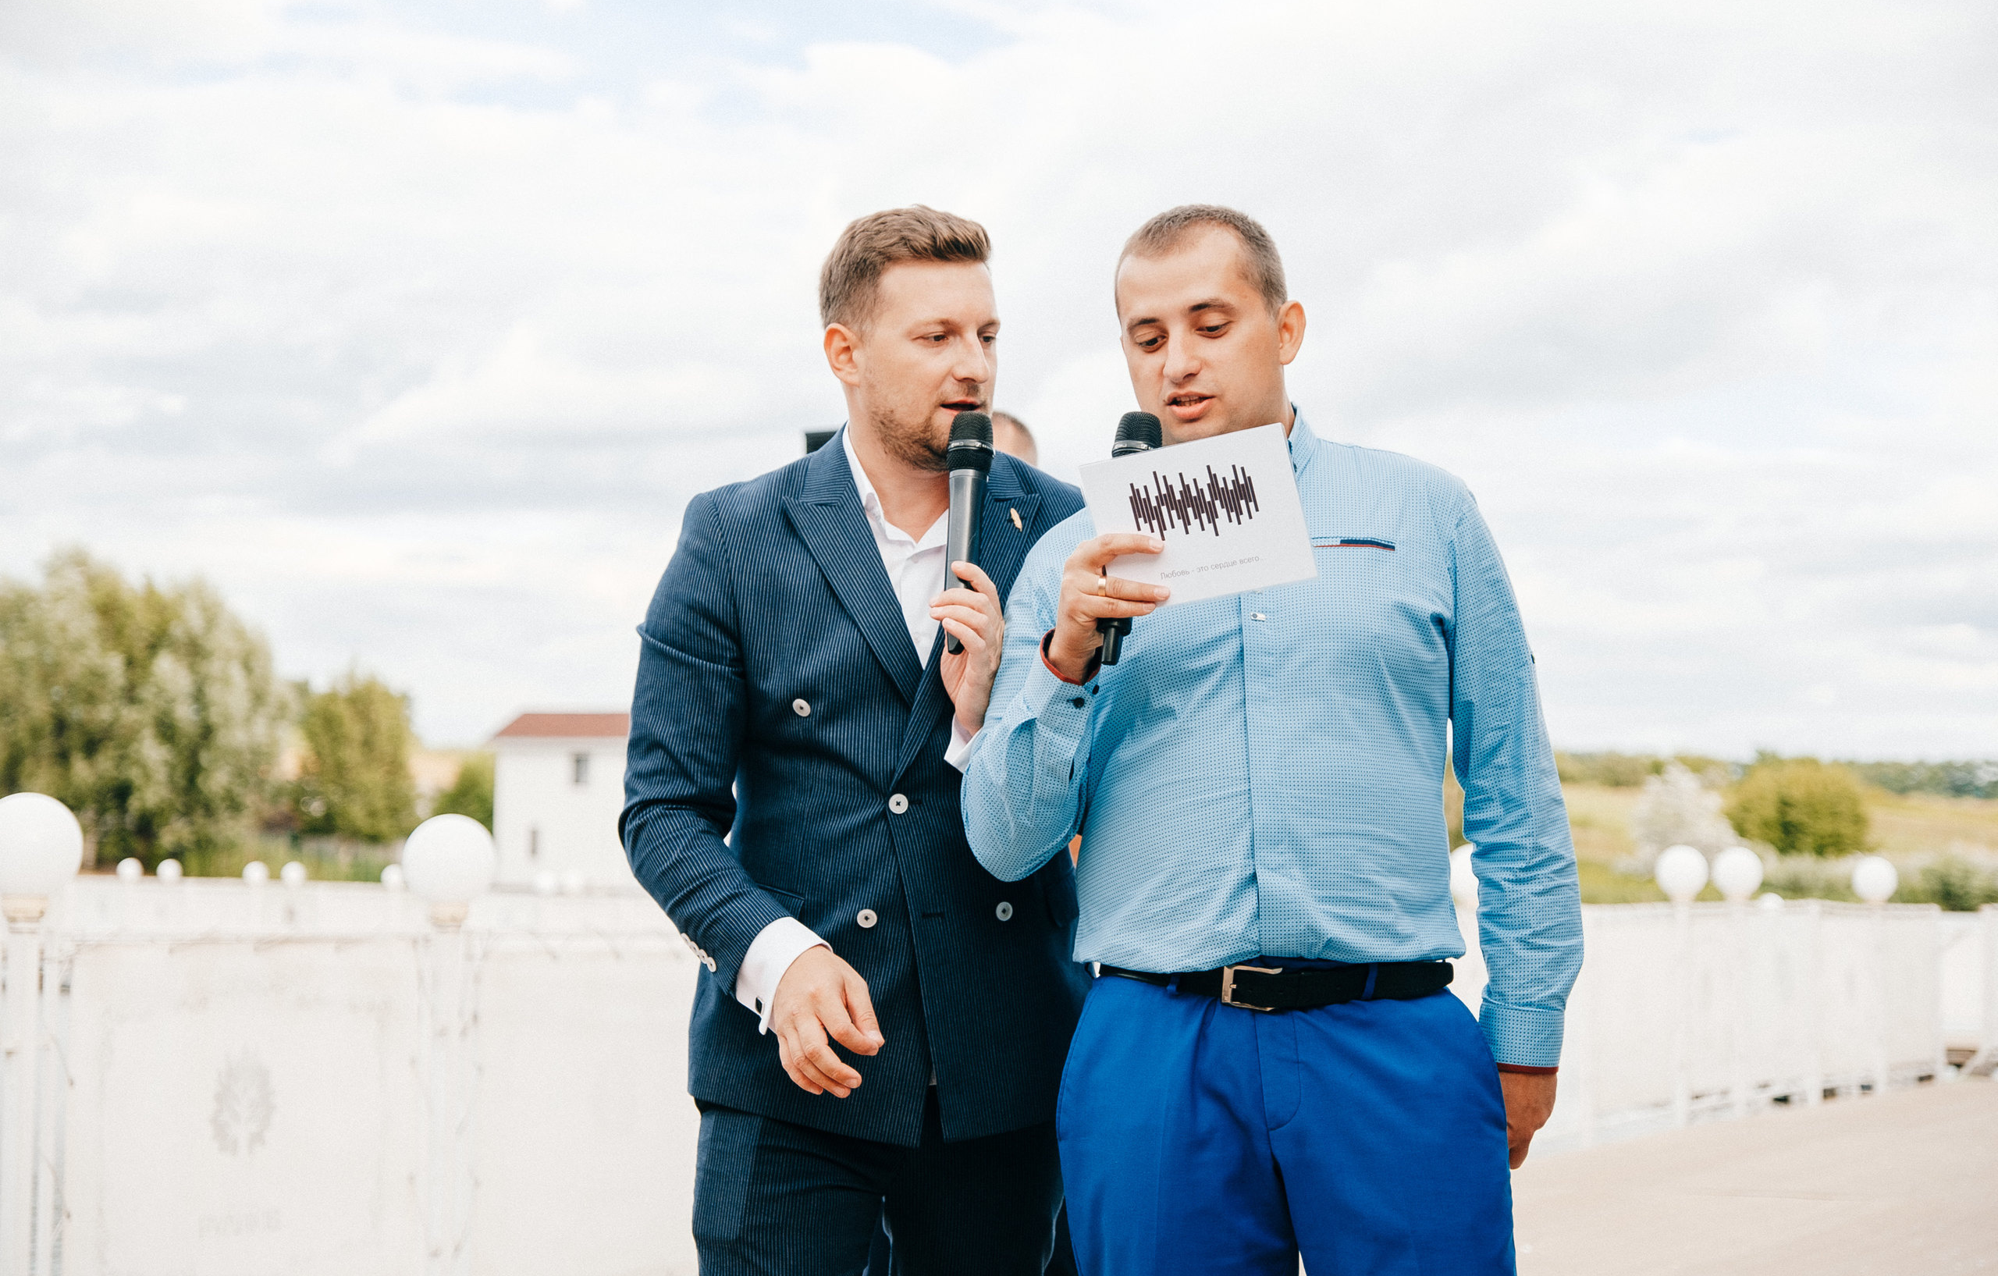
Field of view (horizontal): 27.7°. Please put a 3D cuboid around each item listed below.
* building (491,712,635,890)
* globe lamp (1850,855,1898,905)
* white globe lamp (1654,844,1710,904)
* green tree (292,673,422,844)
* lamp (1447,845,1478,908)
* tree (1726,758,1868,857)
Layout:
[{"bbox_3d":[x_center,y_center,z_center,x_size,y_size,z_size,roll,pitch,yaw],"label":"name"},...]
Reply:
[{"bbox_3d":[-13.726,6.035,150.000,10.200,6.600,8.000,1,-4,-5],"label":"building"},{"bbox_3d":[5.123,1.417,23.700,0.270,0.280,0.270,0,-4,12],"label":"globe lamp"},{"bbox_3d":[3.203,1.102,19.000,0.250,0.265,0.250,1,-4,0],"label":"white globe lamp"},{"bbox_3d":[-22.990,4.326,145.000,4.600,6.200,4.600,1,-4,-9],"label":"green tree"},{"bbox_3d":[2.085,1.040,17.800,0.270,0.285,0.270,0,-4,7],"label":"lamp"},{"bbox_3d":[30.547,6.505,155.000,5.400,4.000,5.200,0,-4,11],"label":"tree"}]

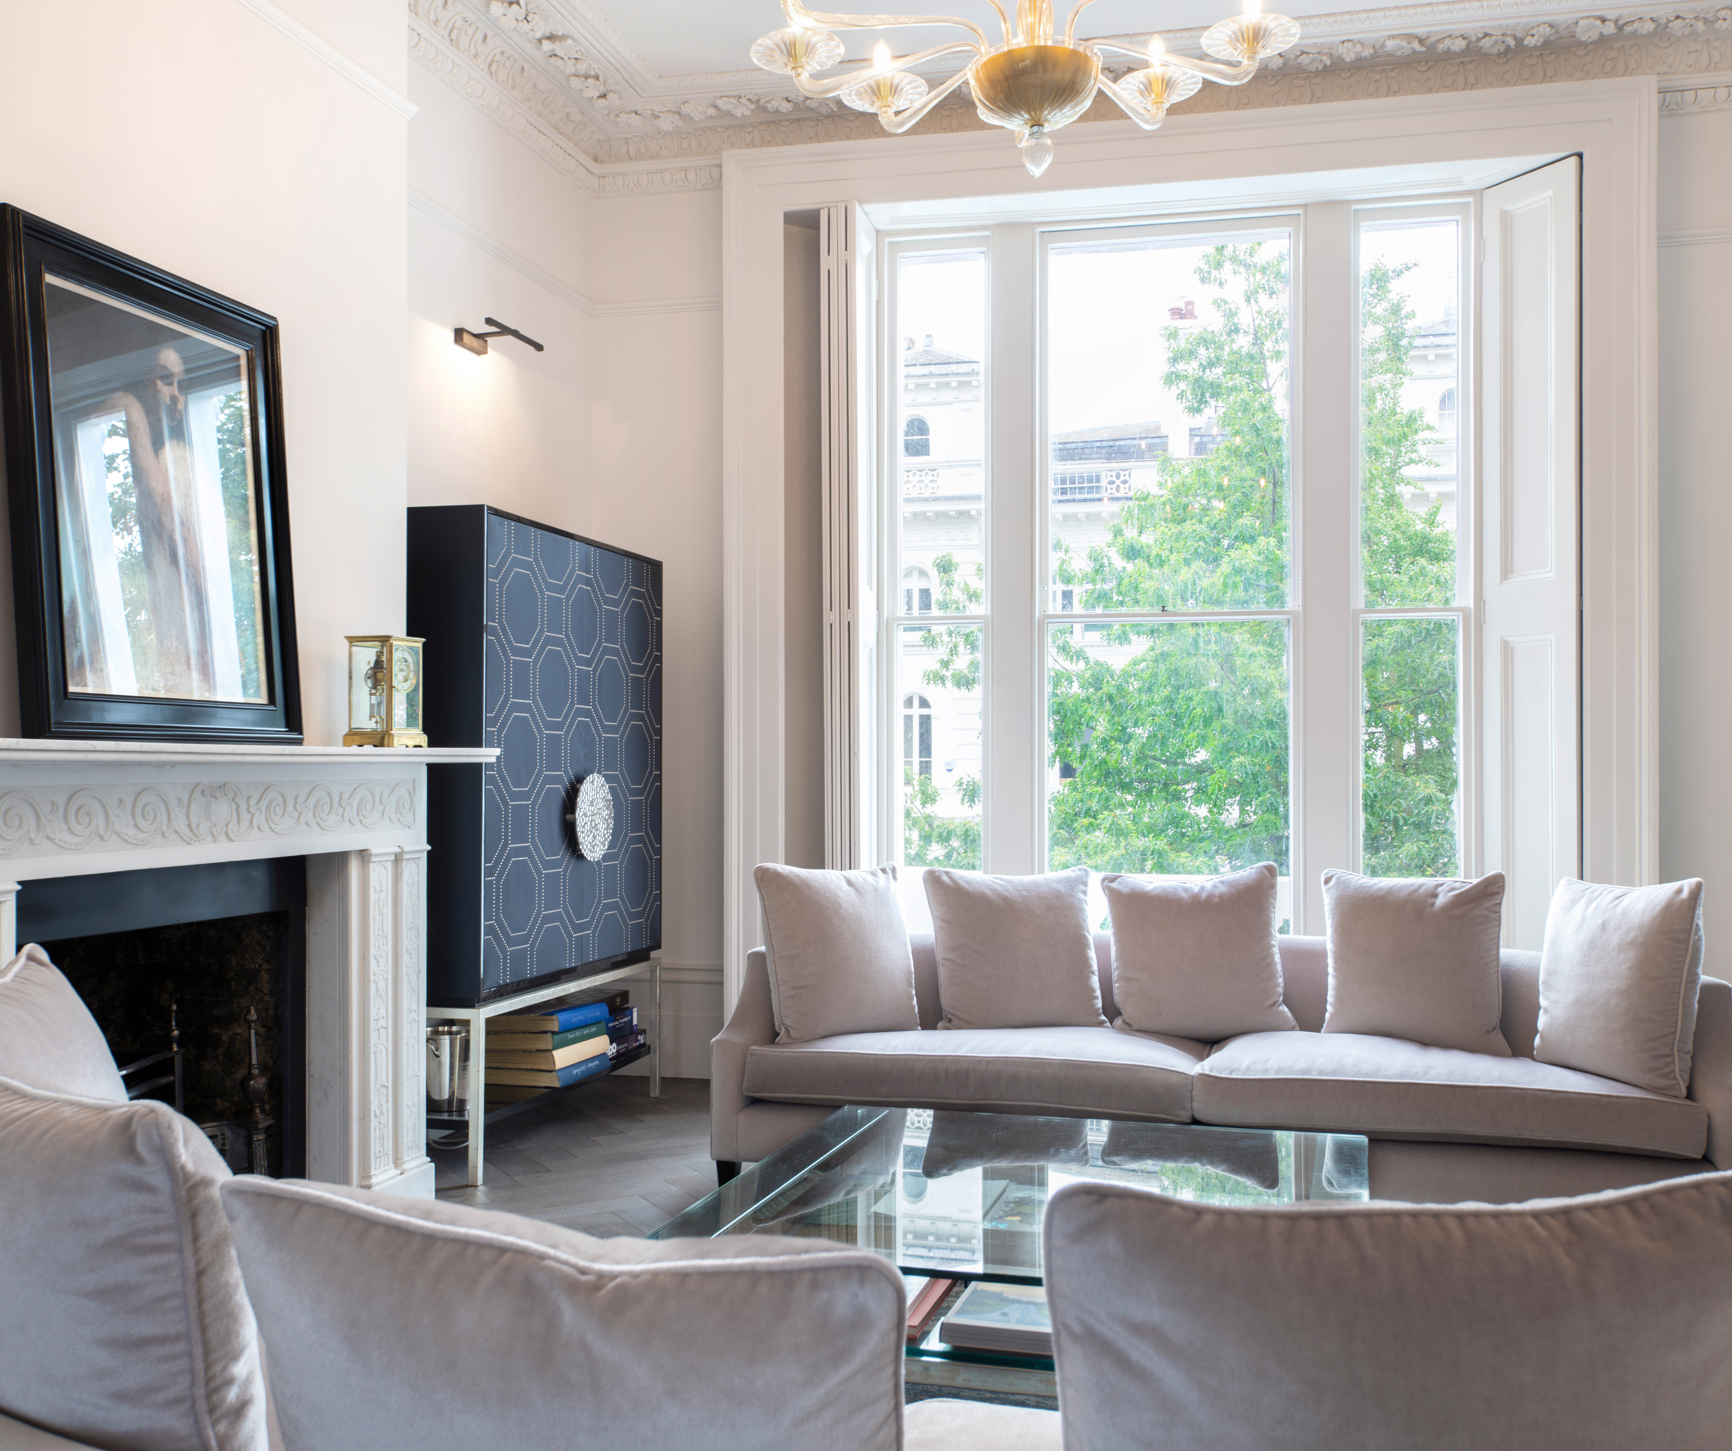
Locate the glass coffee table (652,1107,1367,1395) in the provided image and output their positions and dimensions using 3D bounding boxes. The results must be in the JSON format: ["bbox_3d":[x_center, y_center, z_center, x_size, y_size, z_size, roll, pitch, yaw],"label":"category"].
[{"bbox_3d":[0.373,1.091,3.140,1.212,0.350,1.179,0,-1,16],"label":"glass coffee table"}]

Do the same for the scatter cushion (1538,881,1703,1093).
[{"bbox_3d":[1.897,0.638,3.970,0.165,0.480,0.470,12,-6,-24],"label":"scatter cushion"}]

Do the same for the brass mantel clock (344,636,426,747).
[{"bbox_3d":[-1.188,-0.079,3.894,0.131,0.270,0.156,0,-1,15],"label":"brass mantel clock"}]

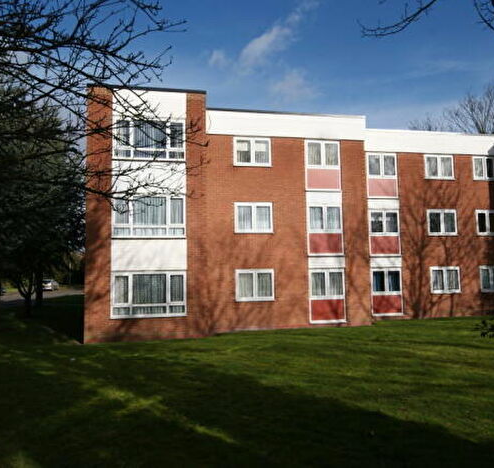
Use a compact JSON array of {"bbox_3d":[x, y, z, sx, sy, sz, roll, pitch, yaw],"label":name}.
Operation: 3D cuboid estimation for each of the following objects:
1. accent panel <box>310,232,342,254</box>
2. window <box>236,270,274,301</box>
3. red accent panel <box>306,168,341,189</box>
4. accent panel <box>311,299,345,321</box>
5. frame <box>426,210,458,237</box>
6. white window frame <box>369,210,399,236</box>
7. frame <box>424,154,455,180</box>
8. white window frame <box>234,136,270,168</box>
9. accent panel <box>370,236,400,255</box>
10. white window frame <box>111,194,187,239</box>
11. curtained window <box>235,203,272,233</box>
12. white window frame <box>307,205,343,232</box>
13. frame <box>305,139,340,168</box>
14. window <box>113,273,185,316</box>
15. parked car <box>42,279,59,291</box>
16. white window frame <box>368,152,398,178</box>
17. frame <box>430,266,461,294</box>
[{"bbox_3d":[3.173,0.385,17.104,1.419,0.829,0.060,0,-5,-9],"label":"accent panel"},{"bbox_3d":[0.323,1.989,16.494,1.513,1.175,0.100,0,-5,-9],"label":"window"},{"bbox_3d":[3.090,-2.195,17.233,1.471,0.883,0.080,0,-5,-10],"label":"red accent panel"},{"bbox_3d":[3.204,2.994,16.872,1.358,0.833,0.060,0,-5,-9],"label":"accent panel"},{"bbox_3d":[8.845,-0.517,19.427,1.465,1.158,0.100,0,-5,-10],"label":"frame"},{"bbox_3d":[6.135,-0.504,19.125,1.452,1.172,0.100,0,-5,-10],"label":"white window frame"},{"bbox_3d":[9.022,-3.107,20.047,1.474,1.175,0.100,0,-5,-9],"label":"frame"},{"bbox_3d":[0.216,-3.182,16.661,1.477,1.158,0.100,0,-5,-10],"label":"white window frame"},{"bbox_3d":[6.153,0.497,19.037,1.422,0.797,0.080,0,-5,-10],"label":"accent panel"},{"bbox_3d":[-3.223,-0.612,14.148,2.385,1.452,0.100,0,-5,-10],"label":"white window frame"},{"bbox_3d":[0.278,-0.620,16.724,1.513,1.175,0.100,0,-5,-9],"label":"curtained window"},{"bbox_3d":[3.117,-0.629,17.095,1.471,1.172,0.100,0,-5,-10],"label":"white window frame"},{"bbox_3d":[3.028,-3.173,17.154,1.462,1.139,0.100,0,-5,-10],"label":"frame"},{"bbox_3d":[-3.195,1.995,14.087,2.436,1.491,0.100,0,-5,-9],"label":"window"},{"bbox_3d":[-25.140,6.469,54.300,1.750,1.480,4.150,0,-5,-11],"label":"parked car"},{"bbox_3d":[6.089,-3.094,19.353,1.452,1.172,0.100,0,-5,-10],"label":"white window frame"},{"bbox_3d":[8.887,2.047,19.203,1.465,1.158,0.100,0,-5,-10],"label":"frame"}]

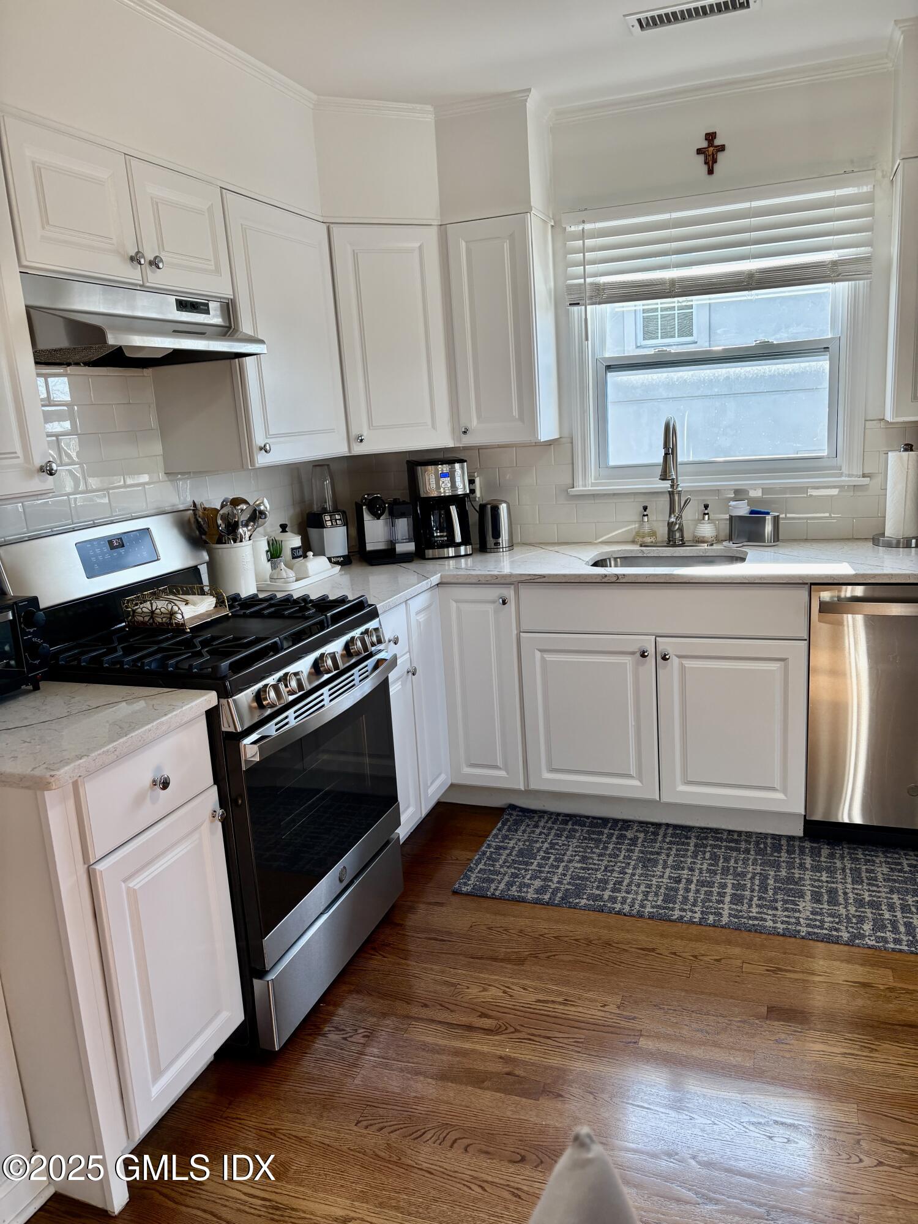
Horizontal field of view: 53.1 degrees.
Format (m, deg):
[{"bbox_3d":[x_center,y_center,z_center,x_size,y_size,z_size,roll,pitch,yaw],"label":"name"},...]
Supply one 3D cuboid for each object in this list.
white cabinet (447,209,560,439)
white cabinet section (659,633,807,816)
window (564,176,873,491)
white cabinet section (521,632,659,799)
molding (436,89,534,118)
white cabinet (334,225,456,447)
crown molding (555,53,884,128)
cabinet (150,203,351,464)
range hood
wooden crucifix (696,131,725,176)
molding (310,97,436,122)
[{"bbox_3d":[0.162,-1.027,3.427,0.340,0.780,0.286,1,13,21],"label":"white cabinet"},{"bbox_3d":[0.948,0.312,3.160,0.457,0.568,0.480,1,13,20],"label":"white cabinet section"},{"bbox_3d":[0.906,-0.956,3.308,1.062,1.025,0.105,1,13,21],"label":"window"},{"bbox_3d":[0.519,0.301,3.317,0.455,0.567,0.480,1,13,20],"label":"white cabinet section"},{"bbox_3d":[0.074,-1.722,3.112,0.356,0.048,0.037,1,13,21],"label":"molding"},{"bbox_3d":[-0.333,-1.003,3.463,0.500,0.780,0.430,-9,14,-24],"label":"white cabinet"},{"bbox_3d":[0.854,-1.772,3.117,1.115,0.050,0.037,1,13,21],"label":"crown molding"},{"bbox_3d":[-0.685,-0.874,2.975,0.312,0.780,0.588,1,13,21],"label":"cabinet"},{"bbox_3d":[-0.859,-0.724,2.330,0.451,0.159,0.765,1,13,21],"label":"range hood"},{"bbox_3d":[0.868,-1.582,3.170,0.096,0.138,0.015,1,13,21],"label":"wooden crucifix"},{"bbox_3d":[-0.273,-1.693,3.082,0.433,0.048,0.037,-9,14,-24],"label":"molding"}]

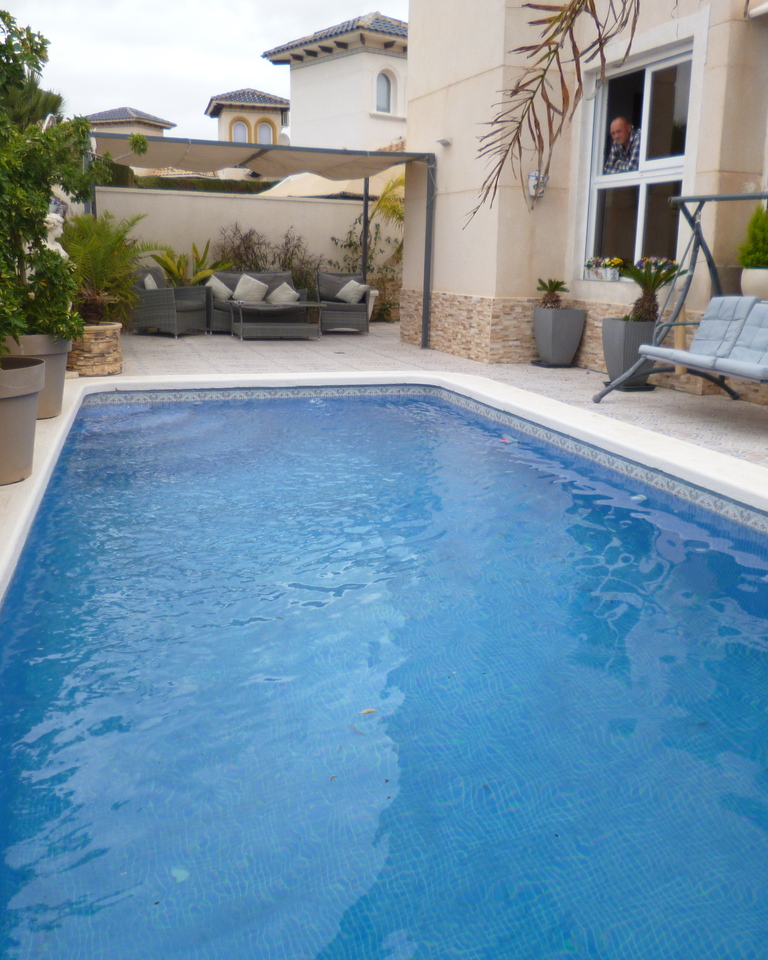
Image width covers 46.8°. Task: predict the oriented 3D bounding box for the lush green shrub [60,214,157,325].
[{"bbox_3d":[-2.443,-1.796,7.598,1.000,0.943,1.000,-3,14,-17],"label":"lush green shrub"}]

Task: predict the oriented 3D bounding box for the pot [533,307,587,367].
[{"bbox_3d":[1.830,-1.515,9.320,0.430,0.582,0.430,-3,14,-18],"label":"pot"}]

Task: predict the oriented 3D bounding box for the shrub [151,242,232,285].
[{"bbox_3d":[-2.999,-3.344,13.900,1.250,0.800,1.000,-3,14,-17],"label":"shrub"}]

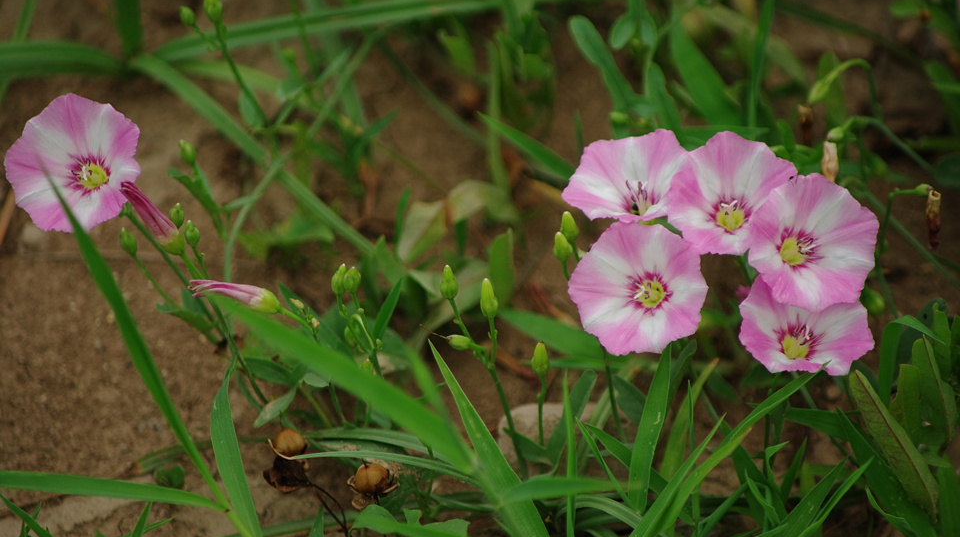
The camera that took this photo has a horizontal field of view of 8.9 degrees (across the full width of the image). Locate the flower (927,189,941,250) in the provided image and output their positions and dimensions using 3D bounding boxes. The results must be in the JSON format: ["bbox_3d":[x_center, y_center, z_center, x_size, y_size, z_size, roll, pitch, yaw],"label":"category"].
[{"bbox_3d":[0.083,-0.009,1.135,0.003,0.012,0.003,0,35,0],"label":"flower"}]

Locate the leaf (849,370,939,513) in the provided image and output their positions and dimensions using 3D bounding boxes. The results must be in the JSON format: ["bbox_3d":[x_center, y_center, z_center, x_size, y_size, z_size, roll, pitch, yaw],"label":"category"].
[{"bbox_3d":[0.081,0.034,1.205,0.008,0.032,0.004,-30,6,13],"label":"leaf"}]

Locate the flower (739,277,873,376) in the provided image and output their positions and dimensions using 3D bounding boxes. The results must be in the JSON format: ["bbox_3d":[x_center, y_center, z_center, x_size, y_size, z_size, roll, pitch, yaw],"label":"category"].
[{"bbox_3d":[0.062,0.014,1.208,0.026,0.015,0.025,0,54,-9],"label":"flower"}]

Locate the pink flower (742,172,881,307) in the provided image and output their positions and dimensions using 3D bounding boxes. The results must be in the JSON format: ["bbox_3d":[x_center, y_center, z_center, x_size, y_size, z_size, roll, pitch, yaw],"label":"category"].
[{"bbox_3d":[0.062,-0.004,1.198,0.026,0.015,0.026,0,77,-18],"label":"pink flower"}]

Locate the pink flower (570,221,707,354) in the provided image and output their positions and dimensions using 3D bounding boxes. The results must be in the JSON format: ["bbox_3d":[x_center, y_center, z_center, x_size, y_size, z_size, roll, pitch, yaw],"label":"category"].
[{"bbox_3d":[0.029,0.004,1.123,0.025,0.024,0.013,10,-5,14],"label":"pink flower"}]

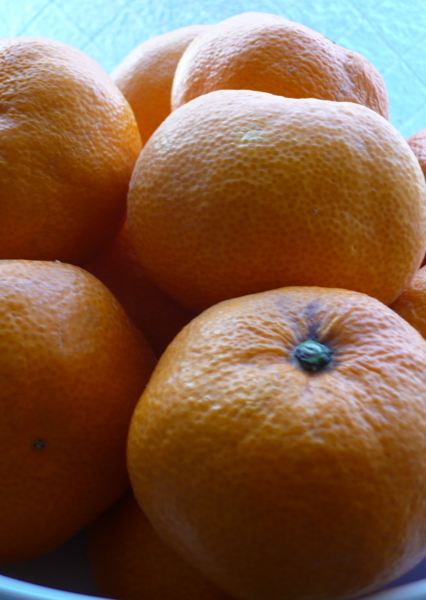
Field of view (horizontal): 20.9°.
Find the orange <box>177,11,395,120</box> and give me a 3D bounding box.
[{"bbox_3d":[0.021,-0.056,0.342,0.069,0.056,0.069,34,7,0],"label":"orange"}]

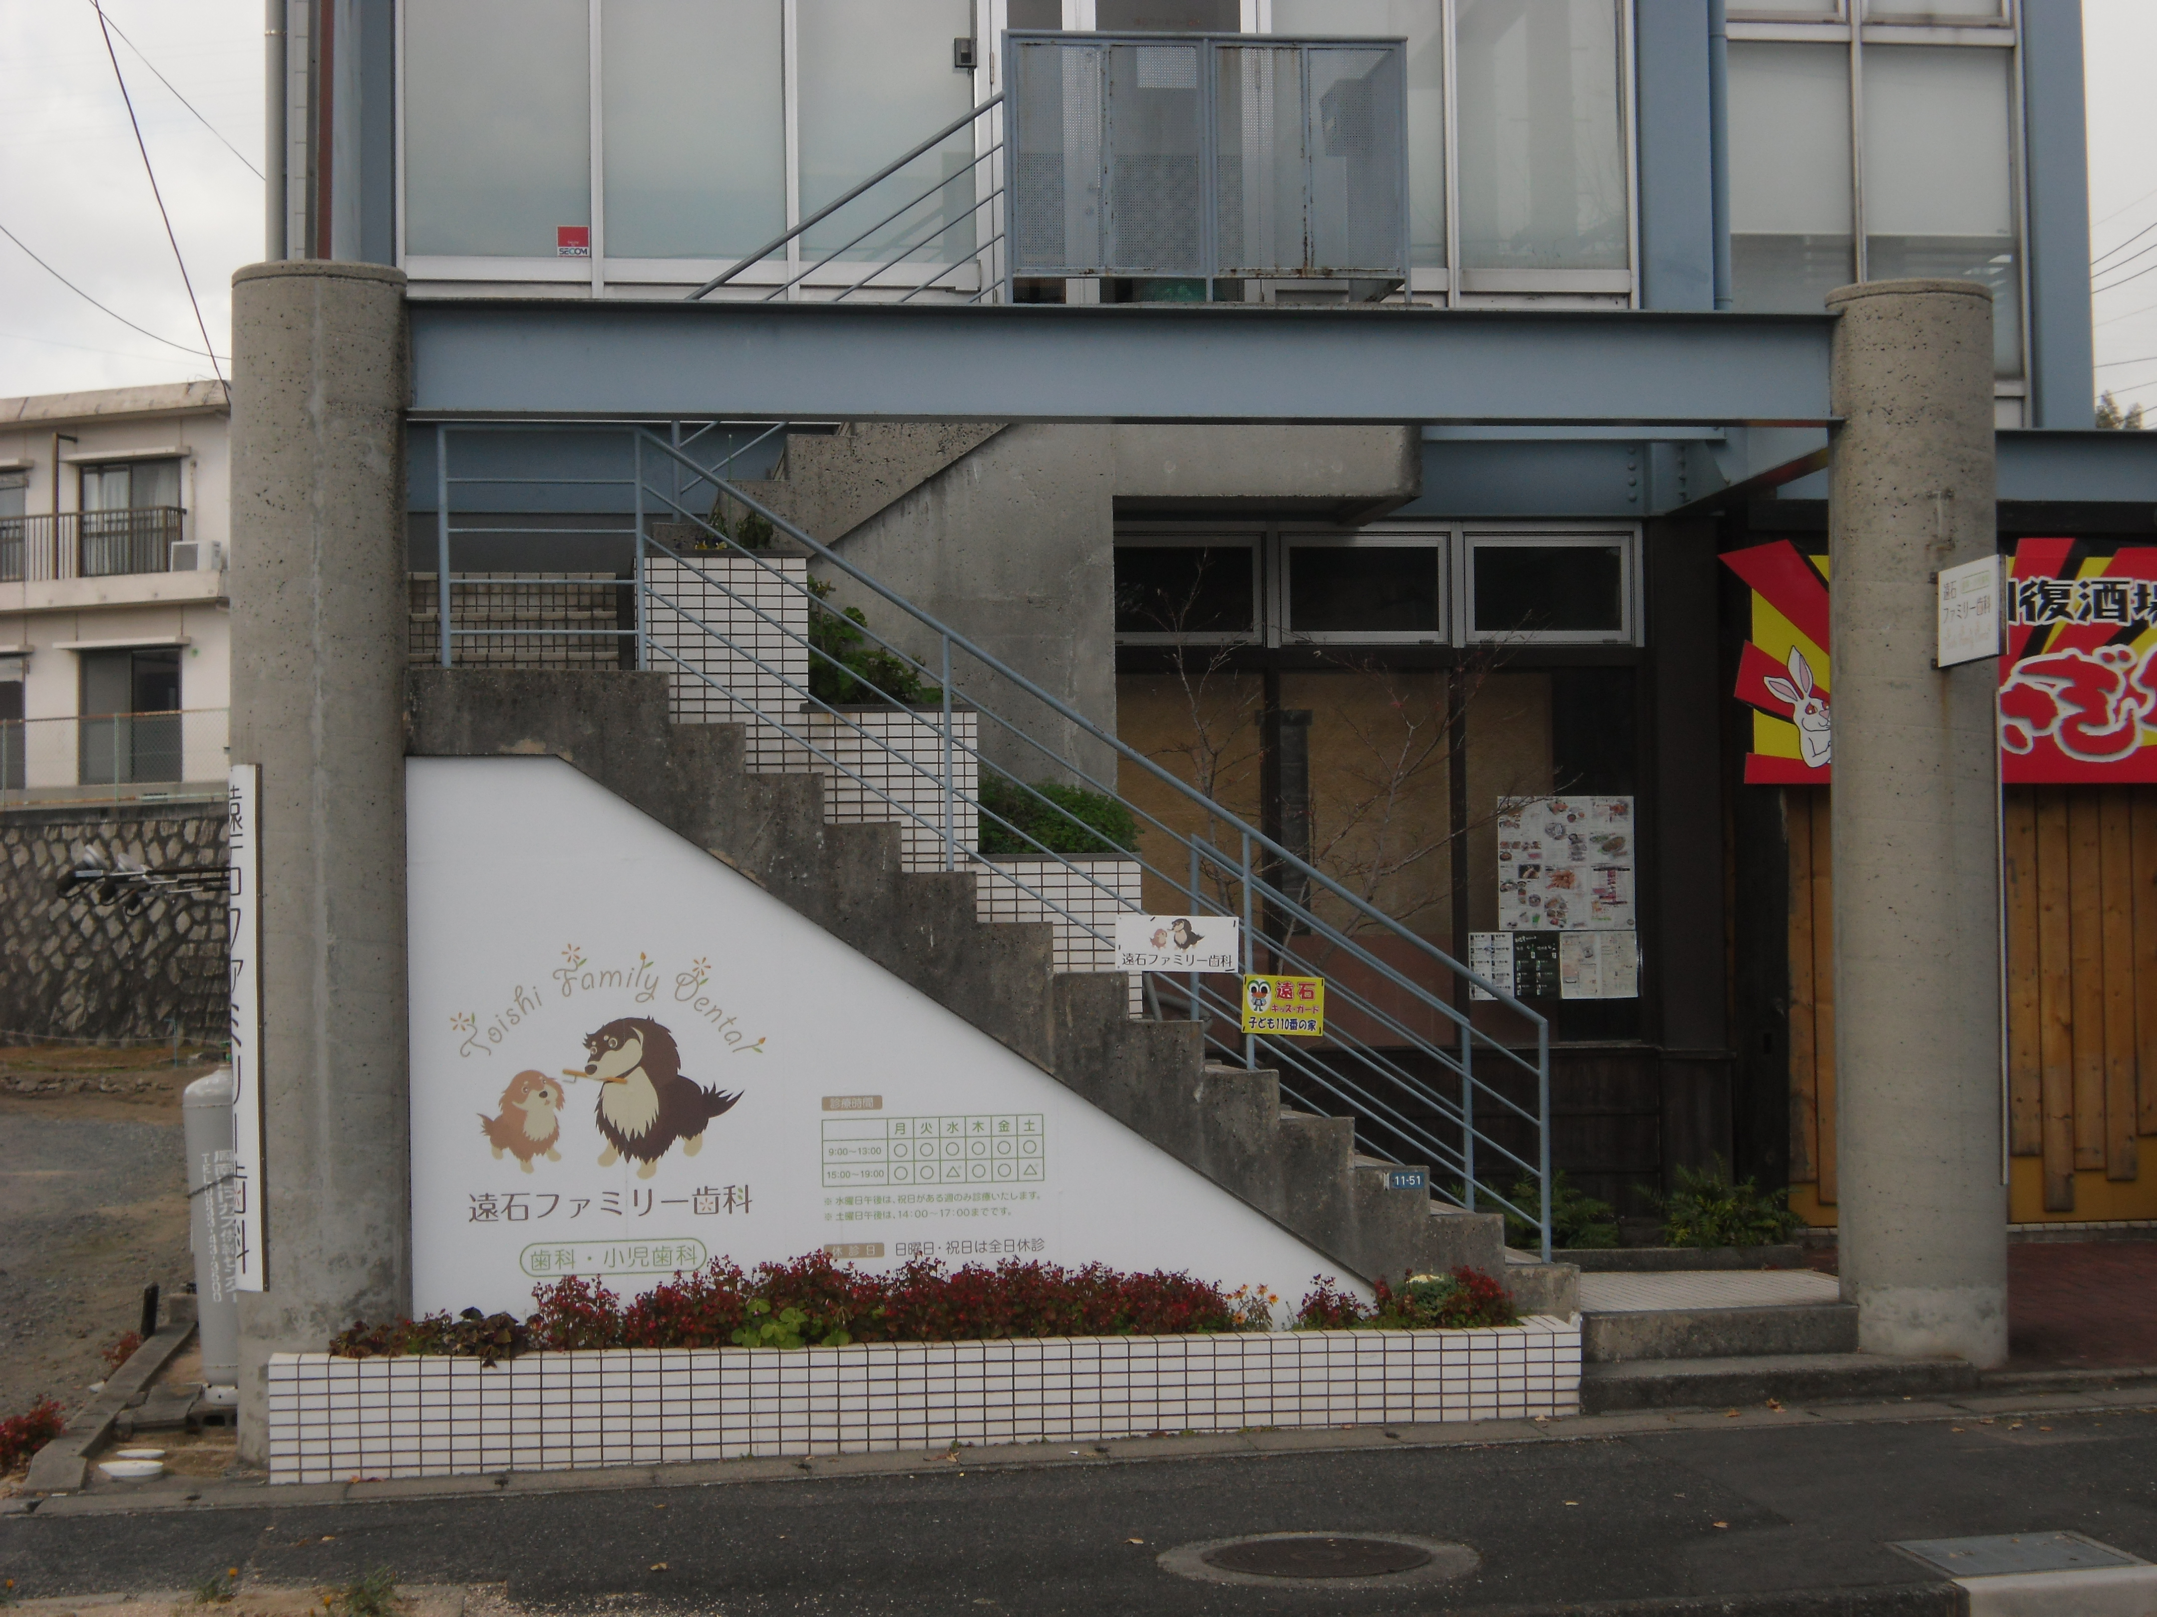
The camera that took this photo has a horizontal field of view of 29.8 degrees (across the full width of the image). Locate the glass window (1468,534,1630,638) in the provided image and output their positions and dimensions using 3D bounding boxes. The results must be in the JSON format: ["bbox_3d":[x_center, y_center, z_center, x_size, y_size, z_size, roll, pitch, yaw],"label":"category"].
[{"bbox_3d":[2.100,-0.986,18.085,0.745,0.468,0.060,0,-2,-9],"label":"glass window"}]

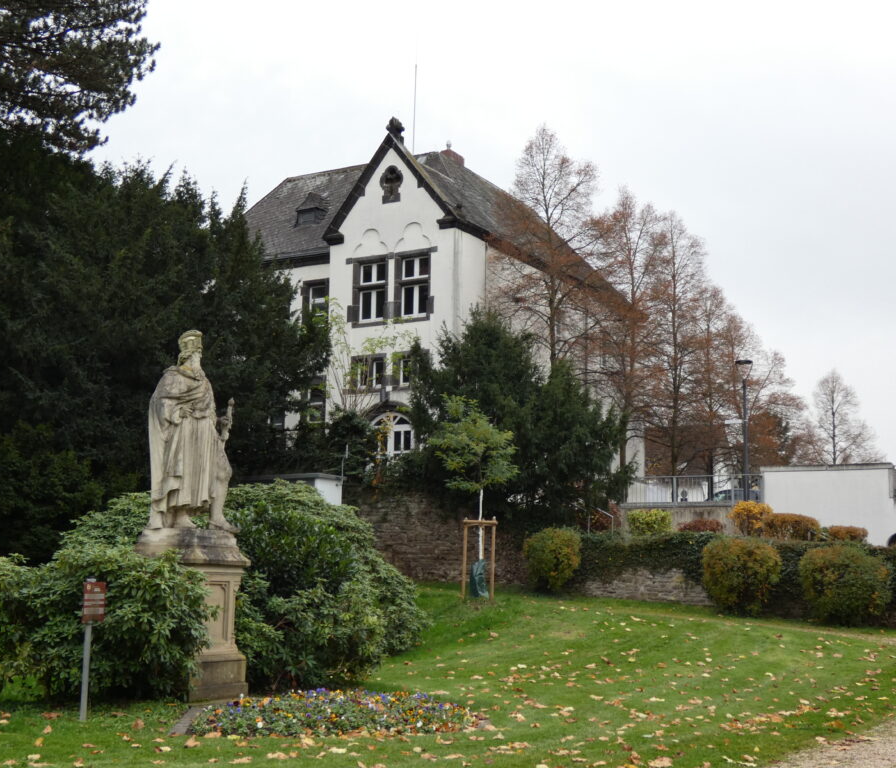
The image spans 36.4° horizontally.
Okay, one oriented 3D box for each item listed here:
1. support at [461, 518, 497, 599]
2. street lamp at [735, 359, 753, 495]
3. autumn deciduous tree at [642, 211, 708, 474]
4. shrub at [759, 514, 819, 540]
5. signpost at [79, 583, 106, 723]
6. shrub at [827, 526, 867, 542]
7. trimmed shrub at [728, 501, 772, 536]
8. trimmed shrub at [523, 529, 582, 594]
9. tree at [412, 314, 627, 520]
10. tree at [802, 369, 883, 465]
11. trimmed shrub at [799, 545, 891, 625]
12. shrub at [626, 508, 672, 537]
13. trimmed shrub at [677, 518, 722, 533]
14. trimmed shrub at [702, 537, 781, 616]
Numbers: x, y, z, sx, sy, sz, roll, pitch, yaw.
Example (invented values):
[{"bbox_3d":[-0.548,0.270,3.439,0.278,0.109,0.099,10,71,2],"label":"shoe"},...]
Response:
[{"bbox_3d":[0.689,3.768,29.300,0.760,1.760,0.660,0,-9,10],"label":"support"},{"bbox_3d":[10.534,1.745,48.064,0.600,5.309,0.600,1,-9,0],"label":"street lamp"},{"bbox_3d":[10.440,-0.782,61.793,3.600,14.702,3.600,1,-9,0],"label":"autumn deciduous tree"},{"bbox_3d":[9.438,3.954,37.500,1.703,0.814,1.323,-4,-10,33],"label":"shrub"},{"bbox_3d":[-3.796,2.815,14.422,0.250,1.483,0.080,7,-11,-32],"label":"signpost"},{"bbox_3d":[10.716,4.117,36.500,1.127,0.581,0.958,-4,-10,33],"label":"shrub"},{"bbox_3d":[9.661,4.390,43.389,1.400,1.350,1.250,1,-9,0],"label":"trimmed shrub"},{"bbox_3d":[2.404,4.048,31.300,1.380,1.518,1.380,1,-9,0],"label":"trimmed shrub"},{"bbox_3d":[1.992,0.981,40.458,6.300,6.603,5.600,1,-9,0],"label":"tree"},{"bbox_3d":[25.176,4.994,87.002,5.200,12.159,5.000,1,-9,0],"label":"tree"},{"bbox_3d":[8.013,4.062,27.500,1.859,1.612,1.766,-4,-10,33],"label":"trimmed shrub"},{"bbox_3d":[5.997,4.182,40.500,1.369,0.938,1.369,-4,-10,33],"label":"shrub"},{"bbox_3d":[8.066,4.719,43.430,1.400,0.850,1.200,1,-9,0],"label":"trimmed shrub"},{"bbox_3d":[6.212,4.085,28.800,1.651,1.689,1.601,-4,-10,33],"label":"trimmed shrub"}]

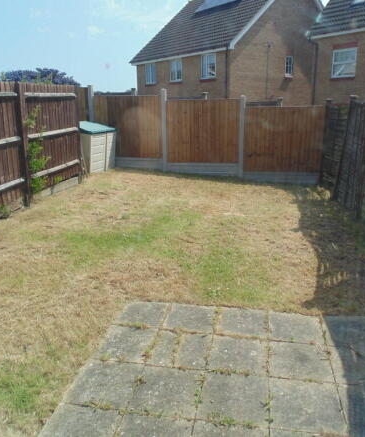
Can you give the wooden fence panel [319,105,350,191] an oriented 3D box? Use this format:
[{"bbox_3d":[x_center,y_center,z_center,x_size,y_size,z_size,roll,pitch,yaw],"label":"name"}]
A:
[{"bbox_3d":[3.058,-1.400,7.552,0.060,1.719,1.390,3,17,10],"label":"wooden fence panel"}]

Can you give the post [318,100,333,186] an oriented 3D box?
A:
[{"bbox_3d":[3.182,-1.658,8.239,0.110,1.904,0.110,2,17,9],"label":"post"}]

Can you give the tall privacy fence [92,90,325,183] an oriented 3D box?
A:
[{"bbox_3d":[0.494,-1.937,8.811,5.727,2.117,0.100,2,17,7],"label":"tall privacy fence"}]

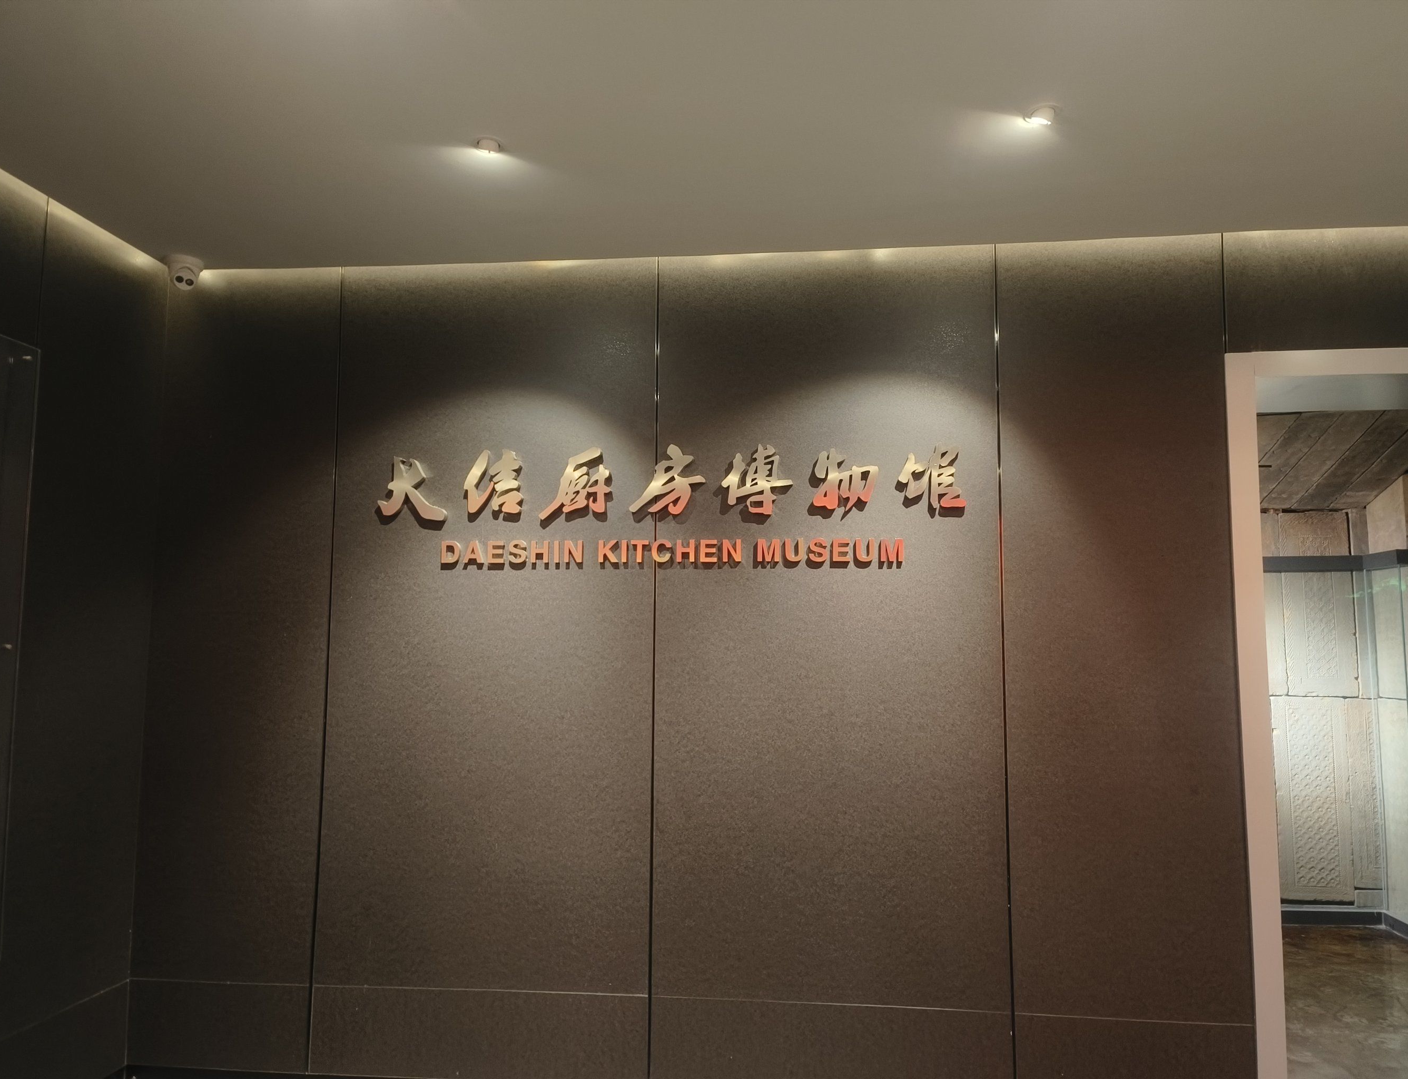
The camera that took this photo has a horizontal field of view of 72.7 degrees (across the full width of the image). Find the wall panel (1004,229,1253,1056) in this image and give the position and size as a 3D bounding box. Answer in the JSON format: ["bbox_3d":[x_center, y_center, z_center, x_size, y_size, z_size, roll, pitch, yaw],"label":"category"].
[{"bbox_3d":[1.376,0.413,3.166,0.742,2.878,0.030,0,-5,6],"label":"wall panel"}]

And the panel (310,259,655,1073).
[{"bbox_3d":[-0.762,0.424,3.387,1.181,2.871,0.030,0,-5,6],"label":"panel"}]

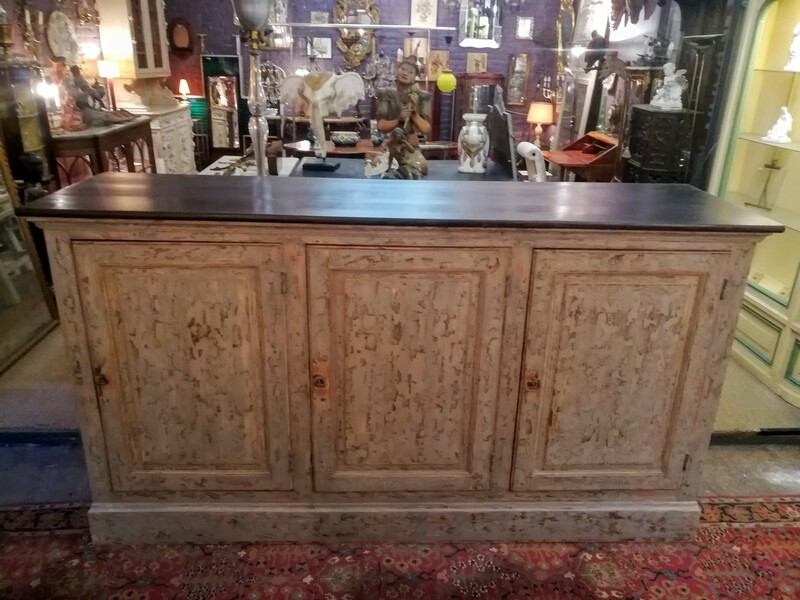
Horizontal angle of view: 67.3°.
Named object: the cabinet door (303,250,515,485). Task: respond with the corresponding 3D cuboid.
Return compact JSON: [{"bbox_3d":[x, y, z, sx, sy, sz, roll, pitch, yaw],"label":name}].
[{"bbox_3d":[0.017,0.230,1.783,0.559,0.812,0.030,1,22,-2],"label":"cabinet door"}]

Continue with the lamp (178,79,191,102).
[{"bbox_3d":[-2.282,-2.212,6.362,0.126,0.251,0.126,1,22,-2],"label":"lamp"}]

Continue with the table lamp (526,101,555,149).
[{"bbox_3d":[1.365,-1.691,5.836,0.266,0.462,0.266,1,22,-2],"label":"table lamp"}]

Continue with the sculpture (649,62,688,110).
[{"bbox_3d":[2.129,-1.699,4.783,0.252,0.355,0.276,20,28,39],"label":"sculpture"}]

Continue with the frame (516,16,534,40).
[{"bbox_3d":[1.362,-2.948,6.520,0.197,0.232,0.030,1,22,-2],"label":"frame"}]

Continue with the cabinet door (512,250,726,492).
[{"bbox_3d":[0.637,0.238,1.808,0.553,0.812,0.030,1,22,-2],"label":"cabinet door"}]

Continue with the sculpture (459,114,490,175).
[{"bbox_3d":[0.488,-1.038,3.998,0.199,0.393,0.199,1,22,-2],"label":"sculpture"}]

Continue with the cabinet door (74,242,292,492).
[{"bbox_3d":[-0.605,0.221,1.758,0.556,0.812,0.030,1,22,-2],"label":"cabinet door"}]

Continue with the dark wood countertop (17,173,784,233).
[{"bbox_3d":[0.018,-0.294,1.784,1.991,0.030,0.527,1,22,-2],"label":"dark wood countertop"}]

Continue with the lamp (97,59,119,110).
[{"bbox_3d":[-2.750,-2.020,5.668,0.205,0.464,0.205,1,22,-2],"label":"lamp"}]

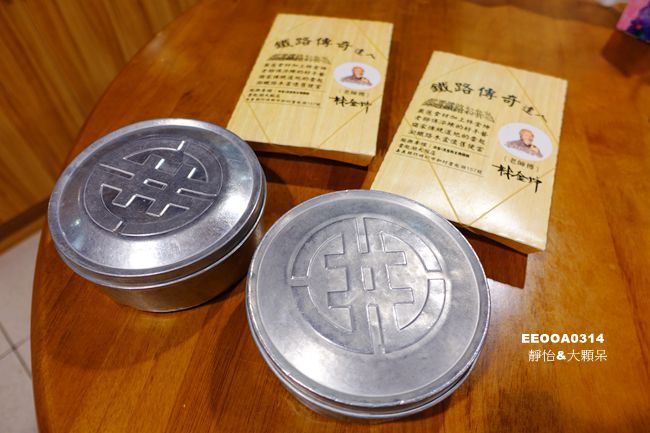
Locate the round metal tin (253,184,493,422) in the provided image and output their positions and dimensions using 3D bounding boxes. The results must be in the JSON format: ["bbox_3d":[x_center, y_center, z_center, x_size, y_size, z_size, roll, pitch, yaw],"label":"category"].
[{"bbox_3d":[0.026,0.055,0.282,0.147,0.054,0.147,2,53,0],"label":"round metal tin"}]

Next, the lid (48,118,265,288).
[{"bbox_3d":[-0.116,-0.005,0.324,0.147,0.054,0.147,1,53,-1],"label":"lid"}]

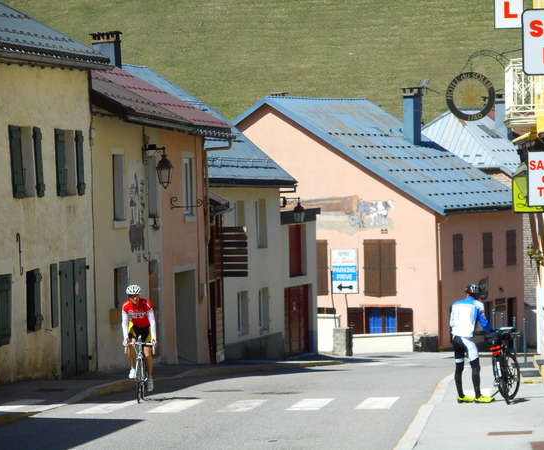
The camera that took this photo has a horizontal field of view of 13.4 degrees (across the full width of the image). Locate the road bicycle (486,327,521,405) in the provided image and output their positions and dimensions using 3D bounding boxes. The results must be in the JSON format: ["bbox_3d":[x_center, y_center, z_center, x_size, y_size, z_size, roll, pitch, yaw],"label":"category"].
[{"bbox_3d":[3.445,2.051,33.900,0.550,1.070,1.650,-1,1,8],"label":"road bicycle"}]

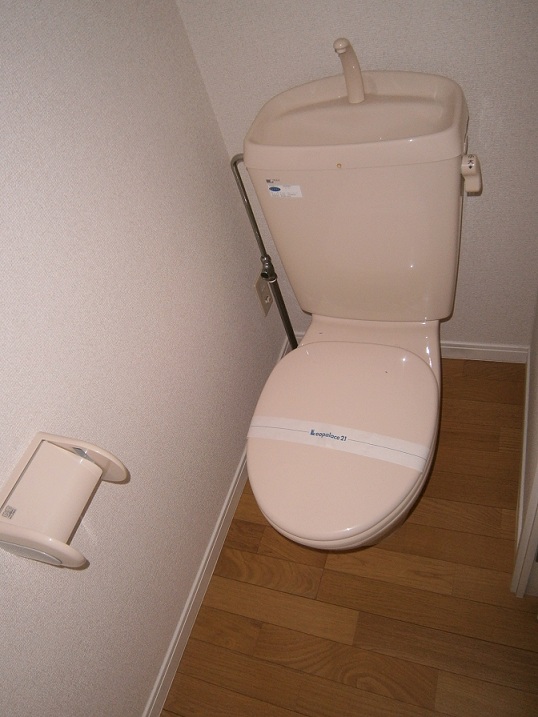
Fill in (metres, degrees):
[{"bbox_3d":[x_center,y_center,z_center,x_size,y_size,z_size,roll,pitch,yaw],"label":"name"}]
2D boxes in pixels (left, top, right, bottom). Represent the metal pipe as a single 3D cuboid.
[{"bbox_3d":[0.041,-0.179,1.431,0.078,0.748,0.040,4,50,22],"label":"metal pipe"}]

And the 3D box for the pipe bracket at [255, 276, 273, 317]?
[{"bbox_3d":[-0.013,-0.188,1.588,0.014,0.117,0.071,4,50,22],"label":"pipe bracket"}]

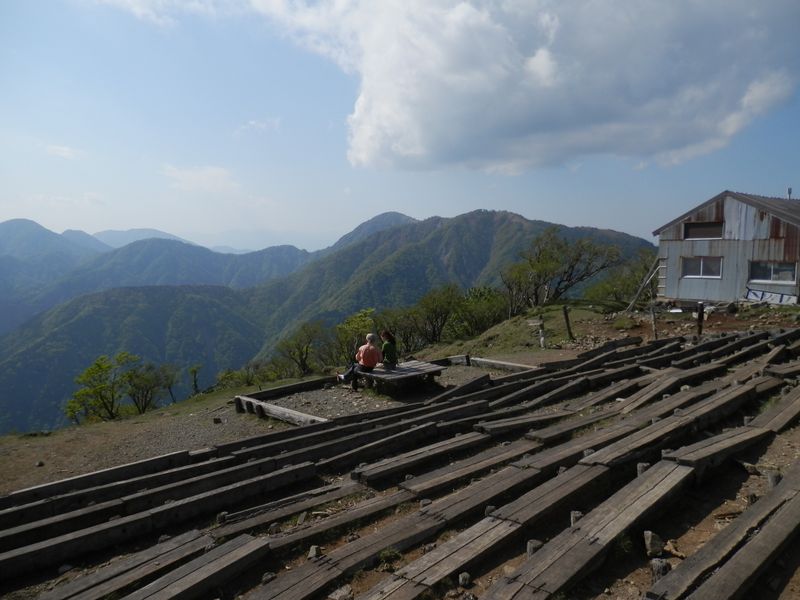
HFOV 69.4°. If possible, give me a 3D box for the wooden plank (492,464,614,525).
[{"bbox_3d":[1.303,1.666,4.880,0.281,0.120,1.469,2,5,43],"label":"wooden plank"}]

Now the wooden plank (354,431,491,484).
[{"bbox_3d":[0.302,1.748,6.414,1.857,0.110,0.218,-5,8,-41],"label":"wooden plank"}]

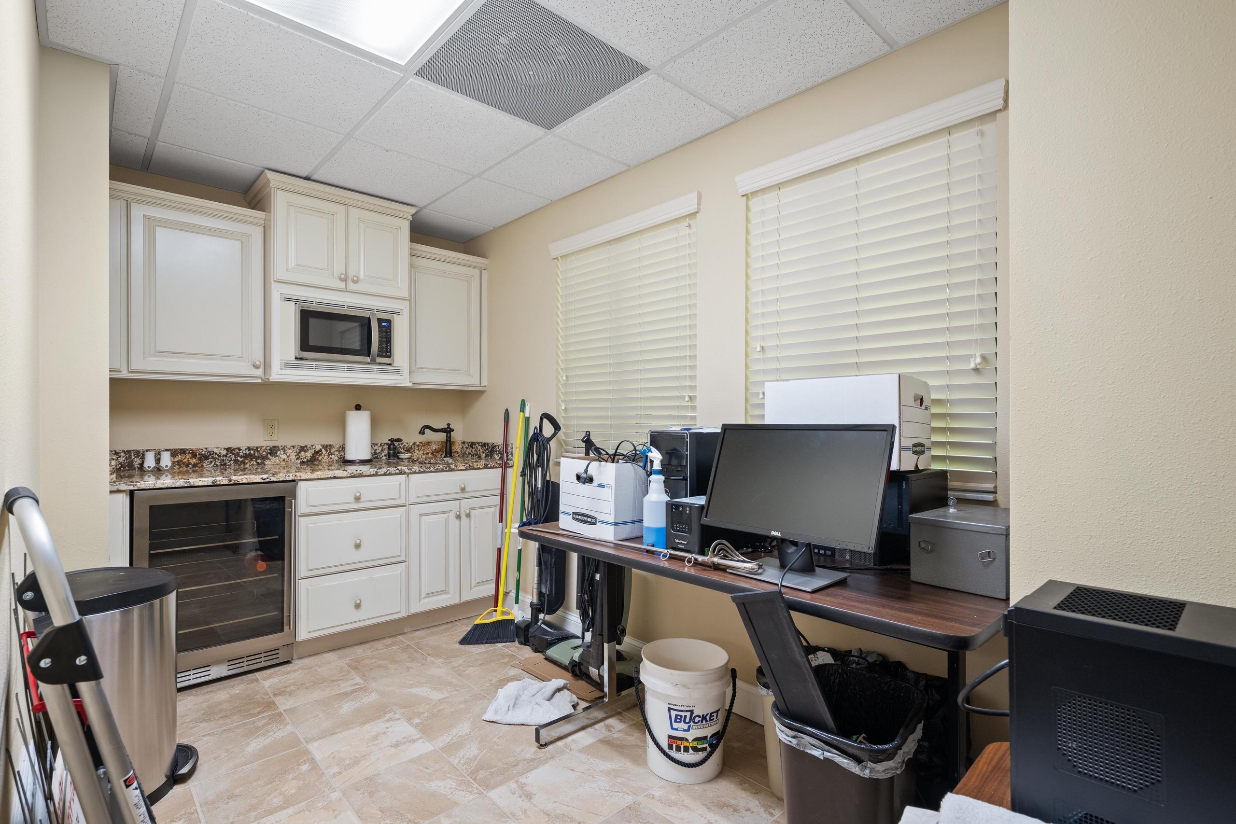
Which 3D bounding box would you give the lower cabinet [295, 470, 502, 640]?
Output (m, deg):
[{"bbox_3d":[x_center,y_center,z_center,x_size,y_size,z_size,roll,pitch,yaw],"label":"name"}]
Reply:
[{"bbox_3d":[-1.295,0.744,3.354,1.150,0.830,0.610,0,-1,-43],"label":"lower cabinet"}]

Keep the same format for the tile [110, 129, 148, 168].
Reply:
[{"bbox_3d":[-2.209,-1.186,2.641,0.135,0.020,0.440,0,-1,-43],"label":"tile"}]

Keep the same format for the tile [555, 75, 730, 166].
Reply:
[{"bbox_3d":[0.097,-1.179,2.388,0.460,0.020,0.600,1,-1,-43],"label":"tile"}]

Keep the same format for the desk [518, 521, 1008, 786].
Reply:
[{"bbox_3d":[0.377,0.808,1.874,0.690,0.745,1.525,1,-1,-43],"label":"desk"}]

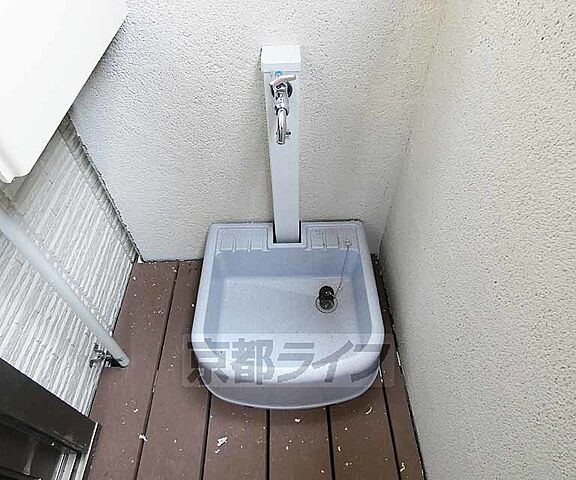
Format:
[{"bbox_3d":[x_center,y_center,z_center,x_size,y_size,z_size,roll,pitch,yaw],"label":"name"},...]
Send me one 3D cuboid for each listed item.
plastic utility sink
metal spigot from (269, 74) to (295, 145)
[{"bbox_3d":[0.003,0.199,1.021,0.500,0.185,0.510,-2,50,0],"label":"plastic utility sink"},{"bbox_3d":[-0.012,-0.260,0.670,0.050,0.112,0.107,-1,47,0],"label":"metal spigot"}]

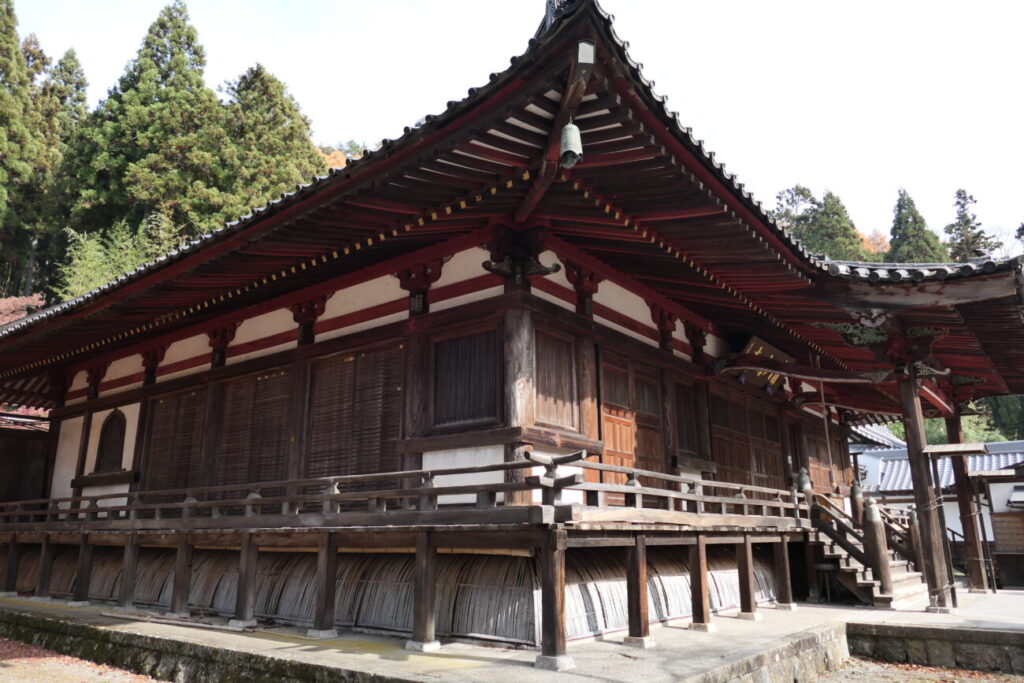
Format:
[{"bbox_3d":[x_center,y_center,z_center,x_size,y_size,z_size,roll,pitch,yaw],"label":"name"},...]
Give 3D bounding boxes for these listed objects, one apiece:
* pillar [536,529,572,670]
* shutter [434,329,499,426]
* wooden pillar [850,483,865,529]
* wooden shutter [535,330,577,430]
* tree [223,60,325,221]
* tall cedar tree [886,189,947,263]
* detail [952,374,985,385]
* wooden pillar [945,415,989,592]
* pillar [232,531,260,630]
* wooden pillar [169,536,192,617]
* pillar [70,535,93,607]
[{"bbox_3d":[0.386,2.379,6.566,0.190,1.180,0.190,-12,-19,36],"label":"pillar"},{"bbox_3d":[-0.678,0.534,10.368,1.220,1.300,0.090,-12,-19,37],"label":"shutter"},{"bbox_3d":[7.669,3.645,15.785,0.230,1.040,0.230,-12,-19,37],"label":"wooden pillar"},{"bbox_3d":[0.616,0.582,10.272,0.090,1.340,1.130,-12,-19,36],"label":"wooden shutter"},{"bbox_3d":[-16.230,-9.041,46.053,8.000,20.500,8.000,-12,-19,36],"label":"tree"},{"bbox_3d":[30.809,-1.039,51.228,6.500,22.000,6.500,-10,-18,31],"label":"tall cedar tree"},{"bbox_3d":[10.732,0.893,16.708,0.633,0.226,0.192,-12,-19,36],"label":"detail"},{"bbox_3d":[10.420,3.605,16.411,0.310,3.950,0.310,-12,-19,36],"label":"wooden pillar"},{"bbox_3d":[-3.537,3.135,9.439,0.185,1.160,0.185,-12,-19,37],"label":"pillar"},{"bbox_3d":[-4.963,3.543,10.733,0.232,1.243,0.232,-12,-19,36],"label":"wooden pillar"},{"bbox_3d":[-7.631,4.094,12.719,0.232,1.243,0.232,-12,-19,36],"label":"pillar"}]

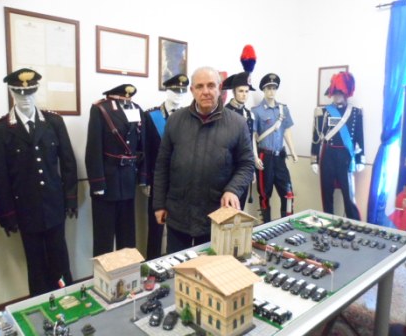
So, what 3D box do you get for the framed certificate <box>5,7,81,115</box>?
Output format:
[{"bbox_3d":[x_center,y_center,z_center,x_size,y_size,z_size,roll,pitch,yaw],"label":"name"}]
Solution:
[{"bbox_3d":[-1.150,-0.752,2.468,0.495,0.707,0.030,-7,11,-39],"label":"framed certificate"}]

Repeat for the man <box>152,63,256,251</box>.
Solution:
[{"bbox_3d":[0.006,0.251,2.156,0.620,1.741,0.440,1,9,4],"label":"man"}]

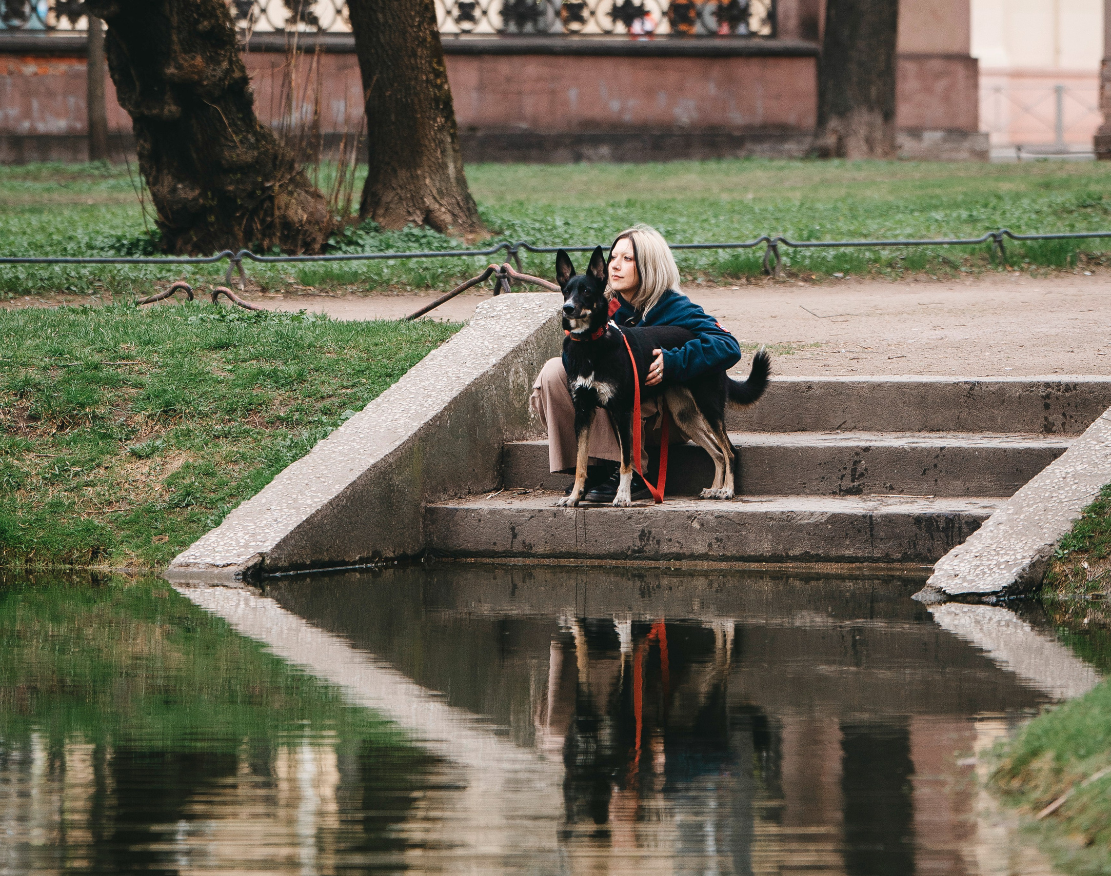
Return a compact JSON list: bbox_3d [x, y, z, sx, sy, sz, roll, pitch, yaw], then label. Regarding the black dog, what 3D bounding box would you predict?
[{"bbox_3d":[0.365,-0.216,15.150,0.780,0.875,0.250,-4,6,-39],"label":"black dog"}]

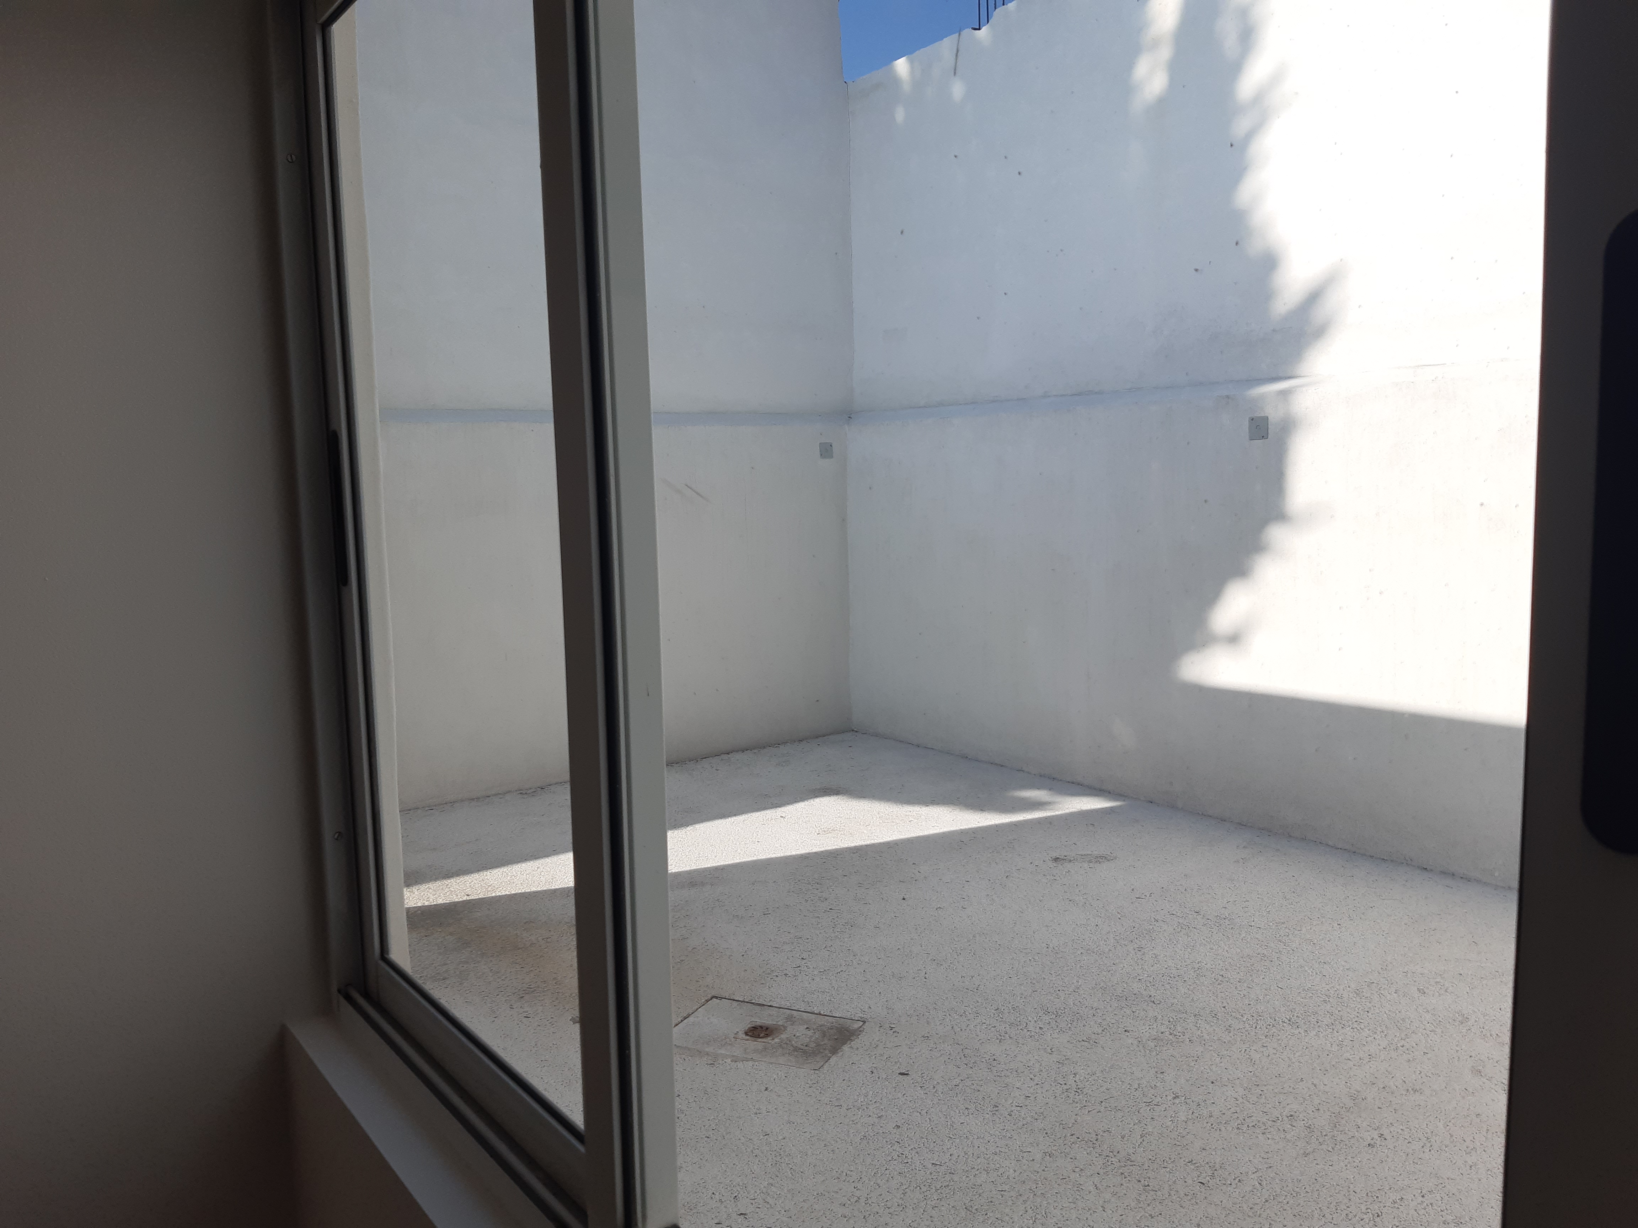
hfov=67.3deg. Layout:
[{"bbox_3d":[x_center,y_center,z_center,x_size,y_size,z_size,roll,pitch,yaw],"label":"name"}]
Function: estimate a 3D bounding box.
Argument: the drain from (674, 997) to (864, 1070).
[{"bbox_3d":[-0.193,1.441,4.214,0.592,0.030,0.391,1,7,22],"label":"drain"}]

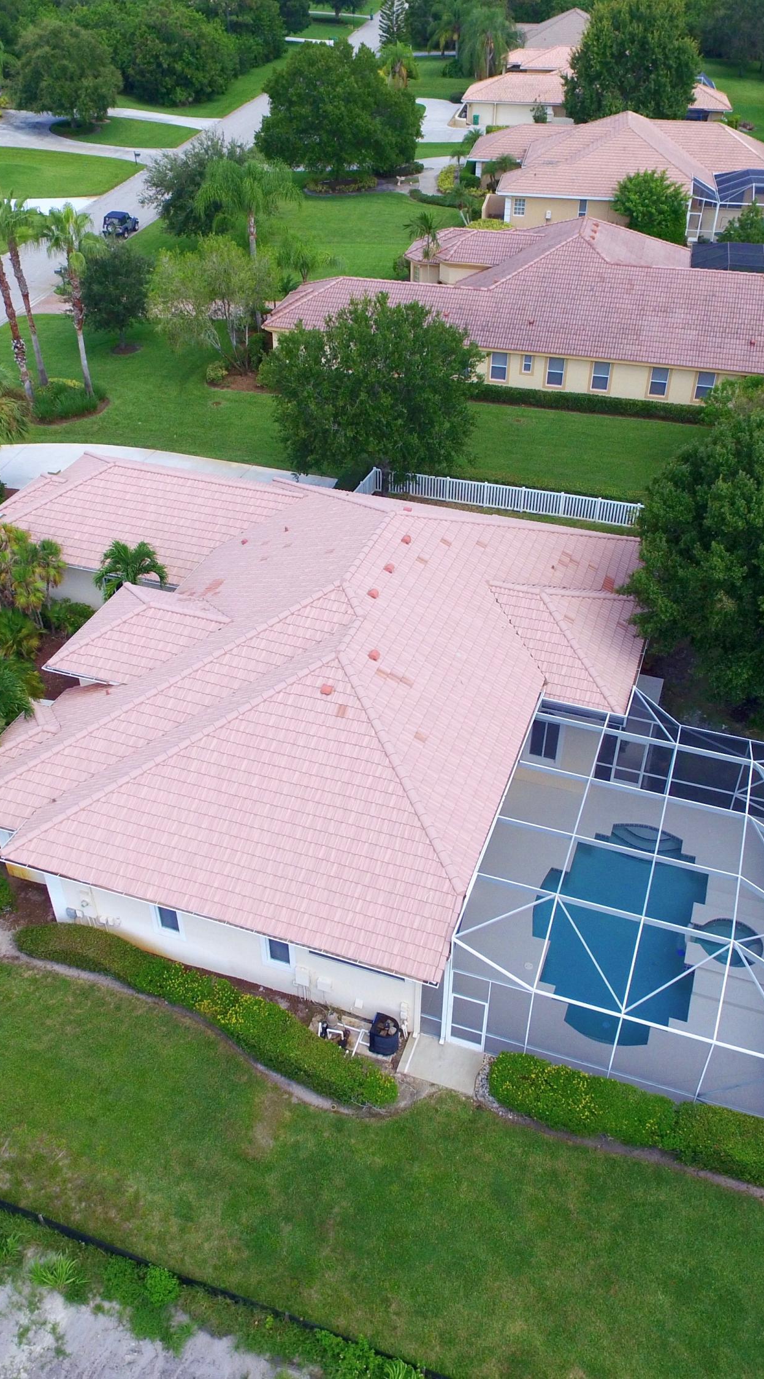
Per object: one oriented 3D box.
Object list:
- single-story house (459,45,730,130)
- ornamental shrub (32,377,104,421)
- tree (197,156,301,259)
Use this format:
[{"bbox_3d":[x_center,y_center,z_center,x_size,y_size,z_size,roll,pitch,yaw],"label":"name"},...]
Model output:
[{"bbox_3d":[24.277,-69.007,119.949,27.900,6.800,28.300,6,39,7],"label":"single-story house"},{"bbox_3d":[-18.621,-17.305,62.913,3.900,0.950,3.600,0,39,0],"label":"ornamental shrub"},{"bbox_3d":[-8.390,-28.809,69.379,6.400,10.700,6.200,0,39,0],"label":"tree"}]

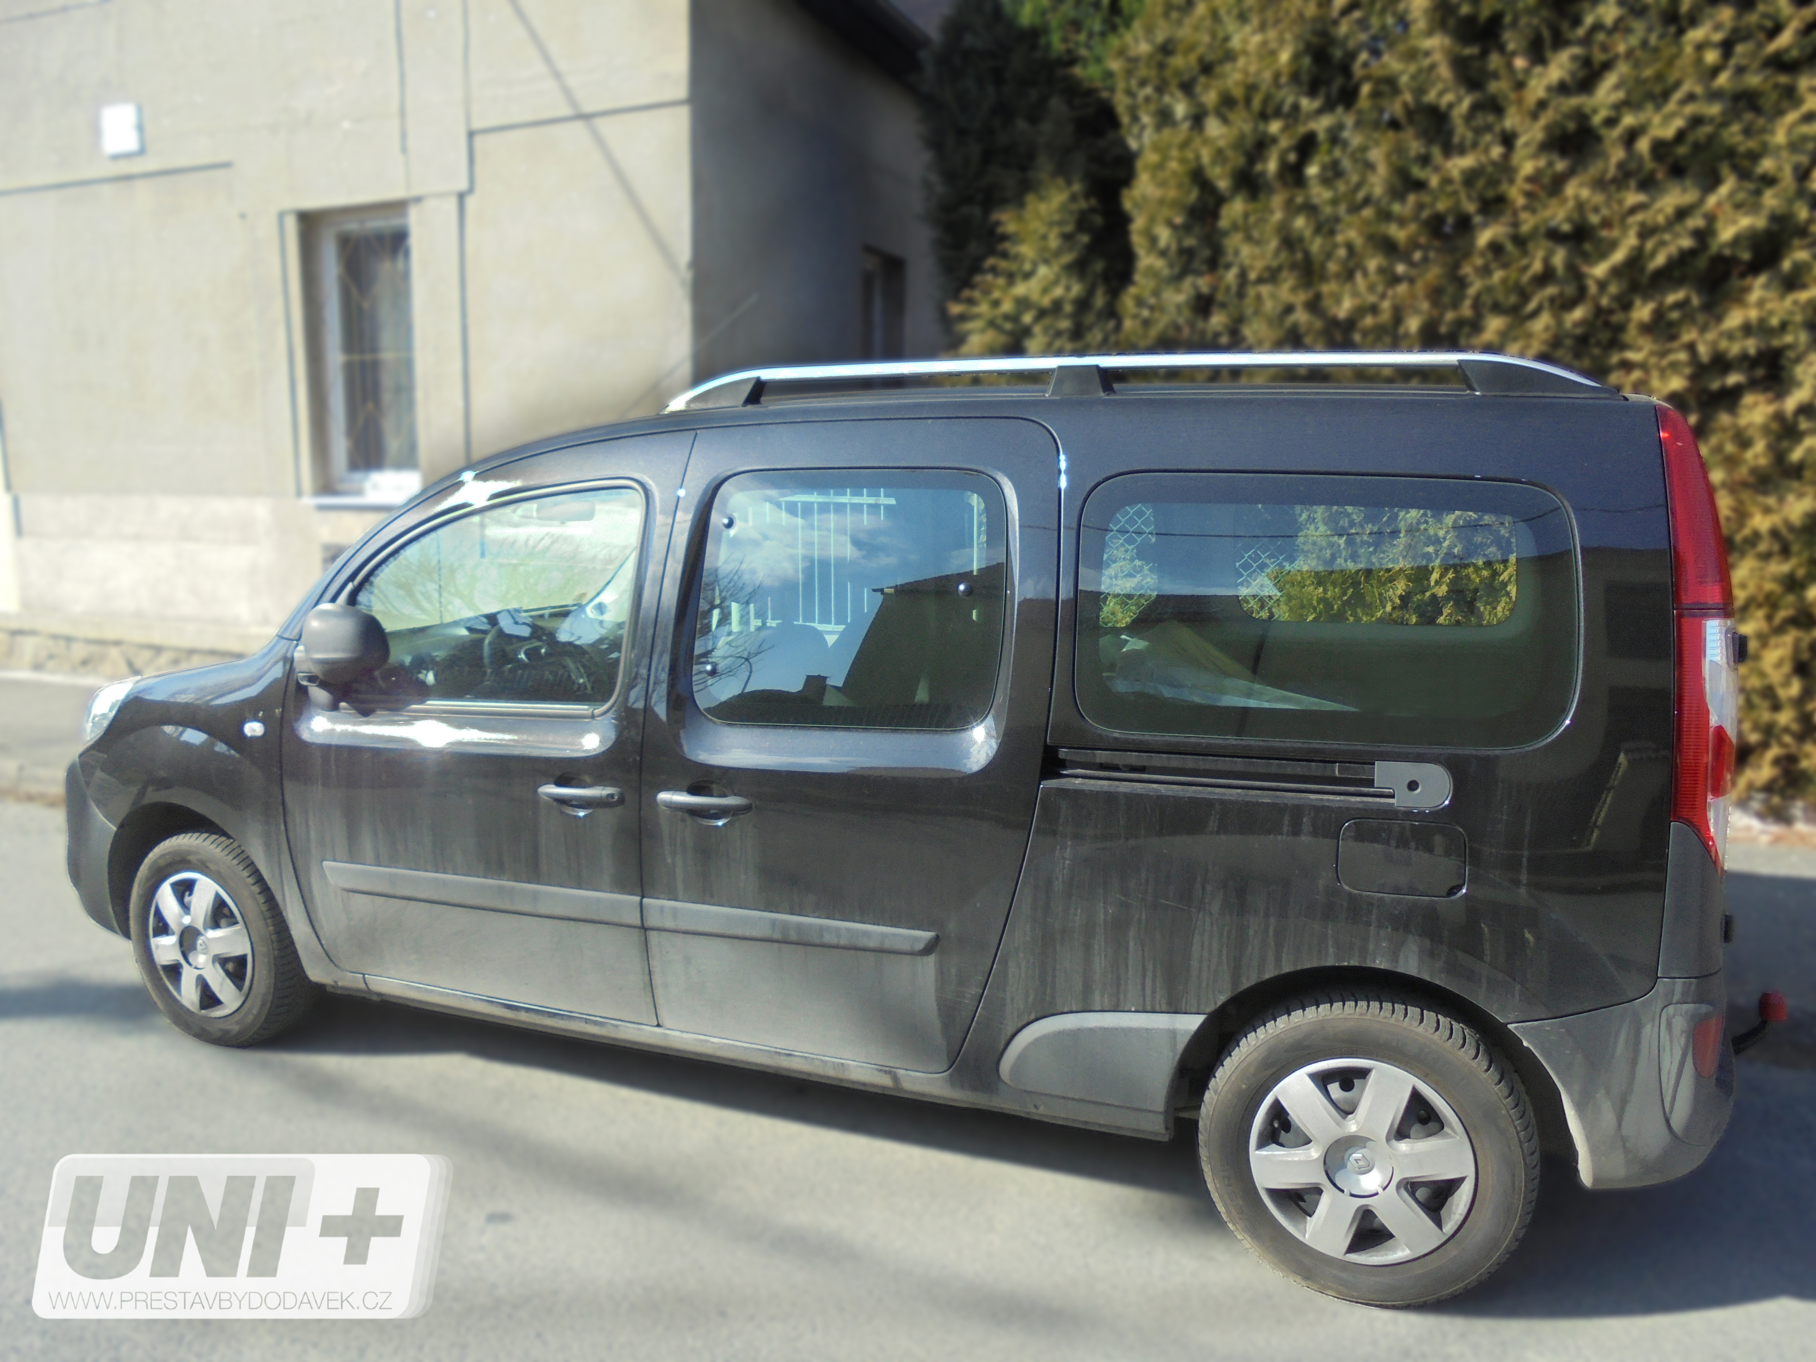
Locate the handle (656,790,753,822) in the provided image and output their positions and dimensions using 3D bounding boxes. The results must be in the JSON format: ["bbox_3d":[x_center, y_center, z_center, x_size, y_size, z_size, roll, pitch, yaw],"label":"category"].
[{"bbox_3d":[-0.454,0.282,3.037,0.235,0.070,0.060,4,9,22],"label":"handle"}]

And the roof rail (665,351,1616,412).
[{"bbox_3d":[0.358,-0.610,2.837,2.000,0.115,0.070,4,9,22],"label":"roof rail"}]

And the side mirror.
[{"bbox_3d":[-1.383,-0.071,3.301,0.205,0.205,0.145,8,11,42],"label":"side mirror"}]

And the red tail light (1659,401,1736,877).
[{"bbox_3d":[1.356,-0.076,2.361,0.140,0.790,0.165,-1,1,22],"label":"red tail light"}]

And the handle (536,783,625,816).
[{"bbox_3d":[-0.756,0.271,3.168,0.235,0.070,0.060,4,9,22],"label":"handle"}]

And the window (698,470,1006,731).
[{"bbox_3d":[-0.136,-0.179,2.911,0.725,0.545,0.050,4,1,22],"label":"window"}]

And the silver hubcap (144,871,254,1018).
[{"bbox_3d":[-1.968,0.741,3.802,0.405,0.405,0.050,4,8,24],"label":"silver hubcap"}]

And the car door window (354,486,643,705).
[{"bbox_3d":[-1.004,-0.209,3.279,0.840,0.535,0.050,4,-2,22],"label":"car door window"}]

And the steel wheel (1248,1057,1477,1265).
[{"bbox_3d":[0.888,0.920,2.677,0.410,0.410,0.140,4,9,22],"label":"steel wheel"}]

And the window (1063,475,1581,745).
[{"bbox_3d":[0.755,-0.139,2.541,0.880,0.505,0.050,4,1,22],"label":"window"}]

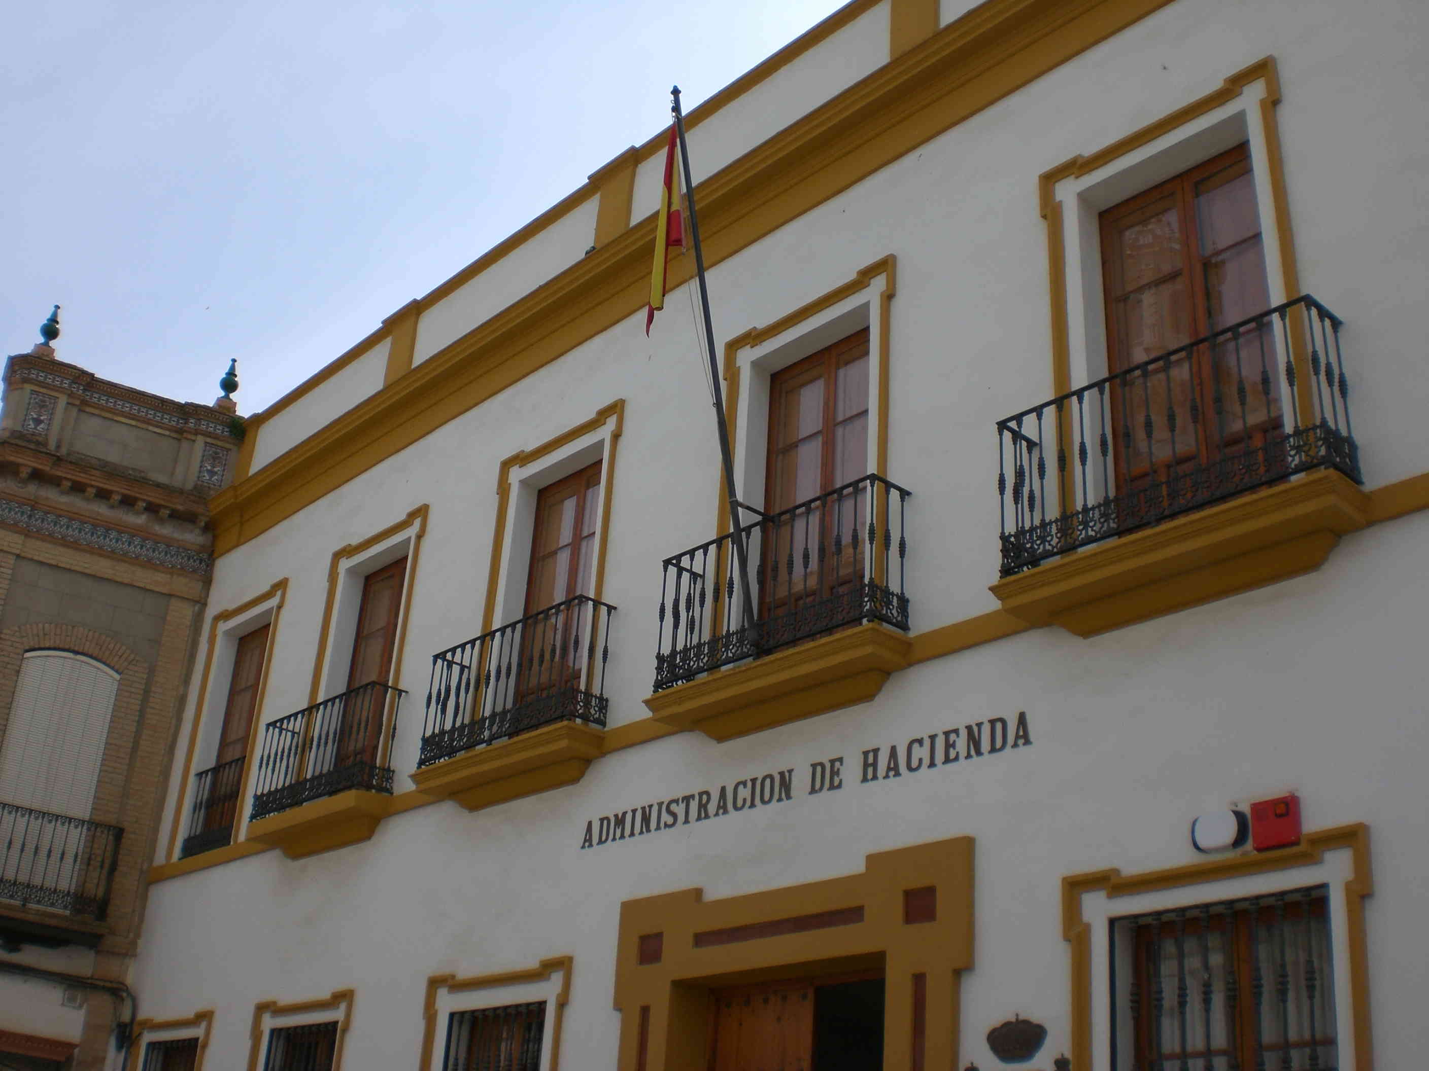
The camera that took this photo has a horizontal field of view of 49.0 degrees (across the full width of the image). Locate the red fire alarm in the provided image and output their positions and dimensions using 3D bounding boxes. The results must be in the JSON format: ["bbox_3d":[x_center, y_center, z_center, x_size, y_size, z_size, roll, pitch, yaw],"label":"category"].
[{"bbox_3d":[2.558,1.320,7.132,0.076,0.219,0.189,25,-33,-37],"label":"red fire alarm"}]

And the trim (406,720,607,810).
[{"bbox_3d":[-1.707,1.897,12.593,0.426,0.341,2.151,23,-31,-37],"label":"trim"}]

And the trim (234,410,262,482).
[{"bbox_3d":[-5.846,-1.039,19.636,0.163,1.136,0.518,23,-31,-37],"label":"trim"}]

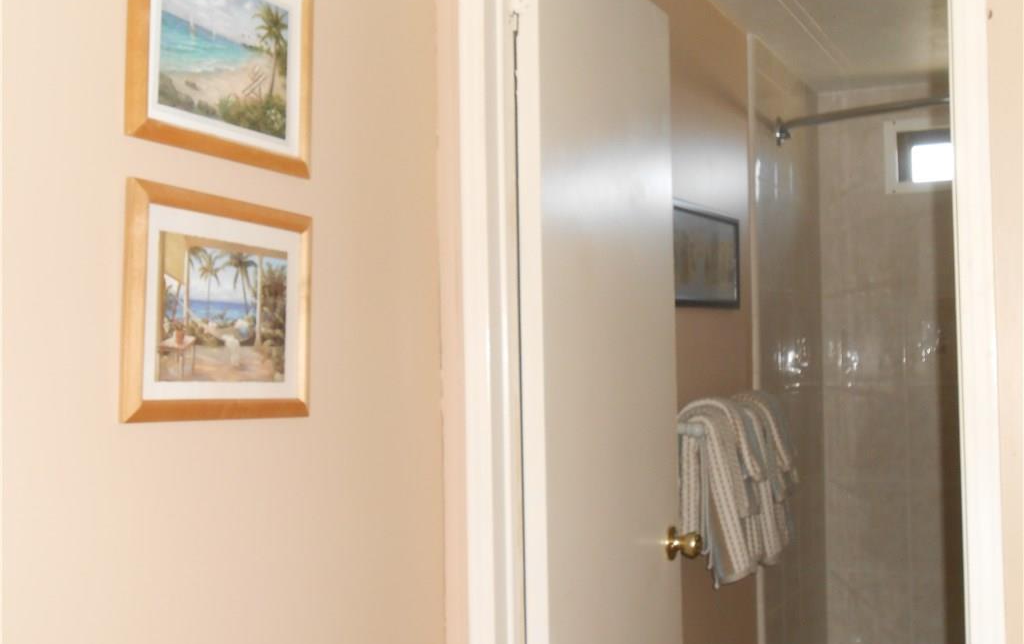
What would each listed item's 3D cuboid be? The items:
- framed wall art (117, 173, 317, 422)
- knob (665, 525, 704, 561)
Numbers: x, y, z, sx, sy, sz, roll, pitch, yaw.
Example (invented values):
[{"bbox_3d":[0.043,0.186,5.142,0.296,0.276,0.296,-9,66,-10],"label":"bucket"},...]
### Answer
[{"bbox_3d":[-0.320,-0.014,1.259,0.018,0.247,0.285,-1,-4,27],"label":"framed wall art"},{"bbox_3d":[0.340,0.435,2.197,0.061,0.066,0.066,-2,-2,27],"label":"knob"}]

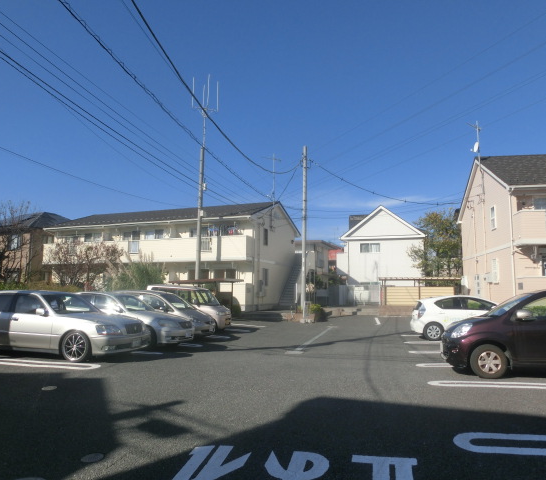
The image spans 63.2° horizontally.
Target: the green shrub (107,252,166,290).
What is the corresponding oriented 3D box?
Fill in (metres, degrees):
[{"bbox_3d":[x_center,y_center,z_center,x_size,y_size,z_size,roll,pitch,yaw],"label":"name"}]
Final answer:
[{"bbox_3d":[-6.461,2.298,20.991,2.600,3.100,2.500,2,-6,-17],"label":"green shrub"}]

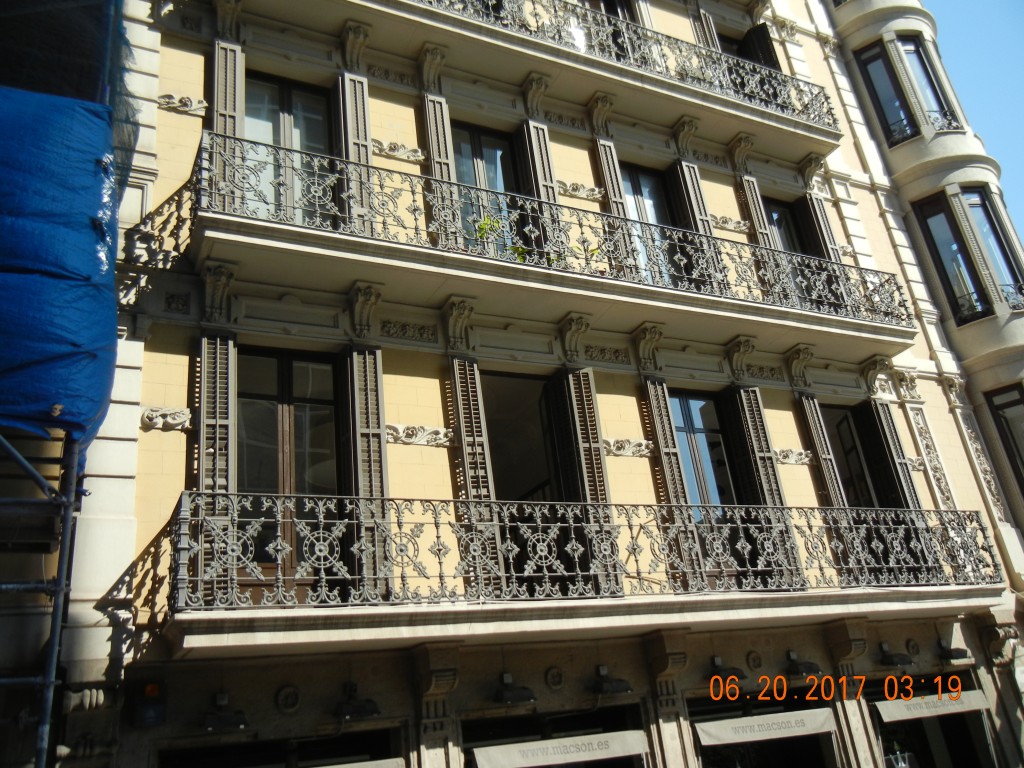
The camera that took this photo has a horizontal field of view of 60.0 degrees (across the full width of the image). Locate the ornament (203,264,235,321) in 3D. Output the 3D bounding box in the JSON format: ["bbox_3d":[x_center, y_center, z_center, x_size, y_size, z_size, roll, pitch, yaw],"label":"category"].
[{"bbox_3d":[-3.087,-0.945,9.319,0.316,0.585,0.300,6,-27,-27],"label":"ornament"}]

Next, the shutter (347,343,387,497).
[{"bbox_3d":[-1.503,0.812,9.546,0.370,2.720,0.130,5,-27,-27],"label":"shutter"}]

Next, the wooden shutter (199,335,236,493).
[{"bbox_3d":[-2.844,0.793,8.562,0.315,2.940,0.100,5,-27,-27],"label":"wooden shutter"}]

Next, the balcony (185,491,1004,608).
[{"bbox_3d":[1.838,2.000,10.285,10.900,1.030,0.760,5,-28,-28],"label":"balcony"}]

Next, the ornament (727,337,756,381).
[{"bbox_3d":[3.350,-0.330,12.664,0.308,0.593,0.300,6,-27,-27],"label":"ornament"}]

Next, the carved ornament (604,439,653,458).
[{"bbox_3d":[1.454,0.799,11.073,0.830,0.250,0.110,5,-27,-27],"label":"carved ornament"}]

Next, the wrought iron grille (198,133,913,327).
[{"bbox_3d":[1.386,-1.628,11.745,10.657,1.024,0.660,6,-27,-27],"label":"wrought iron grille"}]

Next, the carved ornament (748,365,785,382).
[{"bbox_3d":[3.666,-0.163,12.836,0.710,0.230,0.080,5,-27,-27],"label":"carved ornament"}]

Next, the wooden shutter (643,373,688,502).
[{"bbox_3d":[2.067,1.269,11.087,0.310,2.940,0.100,5,-27,-27],"label":"wooden shutter"}]

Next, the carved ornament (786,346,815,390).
[{"bbox_3d":[4.412,-0.258,13.336,0.340,0.580,0.350,5,-28,-28],"label":"carved ornament"}]

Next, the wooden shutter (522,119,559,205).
[{"bbox_3d":[0.557,-2.369,12.259,0.308,3.018,0.154,6,-27,-27],"label":"wooden shutter"}]

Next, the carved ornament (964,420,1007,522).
[{"bbox_3d":[7.661,1.361,14.392,0.300,1.790,0.080,5,-28,-28],"label":"carved ornament"}]

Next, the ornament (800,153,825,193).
[{"bbox_3d":[5.221,-3.661,15.323,0.310,0.490,0.350,5,-27,-27],"label":"ornament"}]

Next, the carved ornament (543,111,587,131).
[{"bbox_3d":[0.816,-4.041,13.557,0.720,0.260,0.060,5,-28,-28],"label":"carved ornament"}]

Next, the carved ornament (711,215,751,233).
[{"bbox_3d":[3.495,-2.520,14.033,0.824,0.246,0.092,6,-27,-27],"label":"carved ornament"}]

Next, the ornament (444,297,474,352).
[{"bbox_3d":[-0.636,-0.711,10.790,0.300,0.620,0.350,5,-27,-27],"label":"ornament"}]

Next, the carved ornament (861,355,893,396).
[{"bbox_3d":[5.805,-0.100,14.085,0.300,0.630,0.350,5,-27,-27],"label":"carved ornament"}]

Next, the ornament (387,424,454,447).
[{"bbox_3d":[-0.999,0.580,9.838,0.824,0.231,0.092,6,-27,-27],"label":"ornament"}]

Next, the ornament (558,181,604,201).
[{"bbox_3d":[1.022,-2.828,13.025,0.810,0.230,0.100,5,-27,-27],"label":"ornament"}]

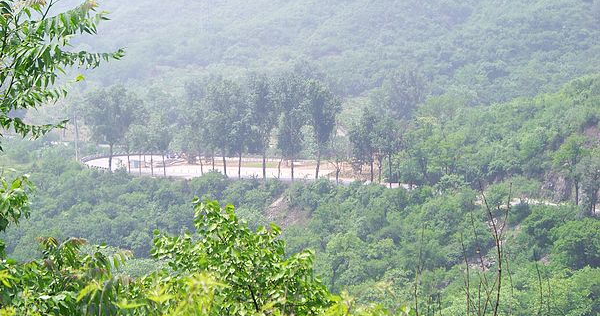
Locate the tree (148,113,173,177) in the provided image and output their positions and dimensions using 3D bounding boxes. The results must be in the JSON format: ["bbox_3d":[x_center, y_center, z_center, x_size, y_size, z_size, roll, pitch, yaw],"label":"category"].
[{"bbox_3d":[-23.840,-2.120,337.130,4.100,10.980,4.100,0,6,0],"label":"tree"}]

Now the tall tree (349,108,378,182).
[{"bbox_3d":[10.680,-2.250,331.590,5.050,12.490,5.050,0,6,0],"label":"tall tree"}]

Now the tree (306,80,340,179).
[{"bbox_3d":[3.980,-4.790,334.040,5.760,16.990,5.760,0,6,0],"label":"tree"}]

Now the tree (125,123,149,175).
[{"bbox_3d":[-28.180,-1.460,340.030,4.140,9.000,4.140,0,6,0],"label":"tree"}]

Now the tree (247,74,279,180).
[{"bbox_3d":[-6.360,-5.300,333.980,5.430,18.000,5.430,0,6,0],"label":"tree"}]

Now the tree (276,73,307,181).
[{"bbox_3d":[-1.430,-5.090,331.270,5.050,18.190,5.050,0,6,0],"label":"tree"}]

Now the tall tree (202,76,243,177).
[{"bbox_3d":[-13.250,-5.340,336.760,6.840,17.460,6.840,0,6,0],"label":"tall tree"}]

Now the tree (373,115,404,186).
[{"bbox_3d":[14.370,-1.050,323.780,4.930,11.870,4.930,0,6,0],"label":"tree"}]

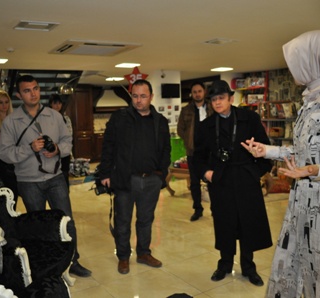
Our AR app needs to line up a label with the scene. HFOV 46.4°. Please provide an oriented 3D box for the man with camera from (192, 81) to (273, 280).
[{"bbox_3d":[0.623,0.262,3.182,0.660,1.680,0.460,-1,6,13],"label":"man with camera"}]

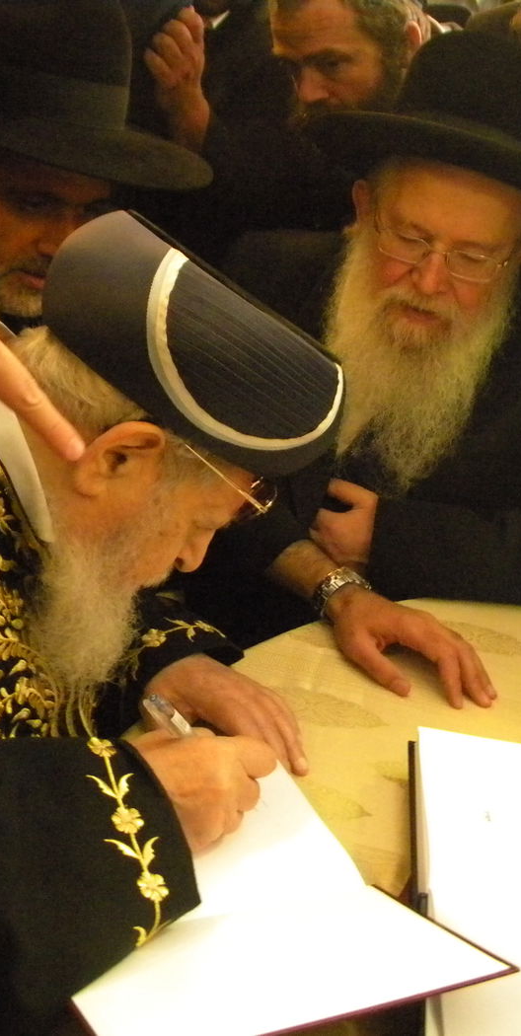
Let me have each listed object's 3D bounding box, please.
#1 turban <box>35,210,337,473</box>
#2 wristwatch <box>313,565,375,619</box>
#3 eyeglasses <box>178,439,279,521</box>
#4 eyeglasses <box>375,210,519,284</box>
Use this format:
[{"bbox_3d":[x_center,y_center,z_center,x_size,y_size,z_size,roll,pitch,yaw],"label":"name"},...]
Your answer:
[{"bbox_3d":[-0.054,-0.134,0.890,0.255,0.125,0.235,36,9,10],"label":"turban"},{"bbox_3d":[0.083,0.076,1.120,0.066,0.056,0.036,-22,30,-16],"label":"wristwatch"},{"bbox_3d":[-0.044,-0.054,0.899,0.142,0.045,0.138,40,8,-3],"label":"eyeglasses"},{"bbox_3d":[0.195,-0.302,1.153,0.137,0.043,0.140,15,40,5],"label":"eyeglasses"}]

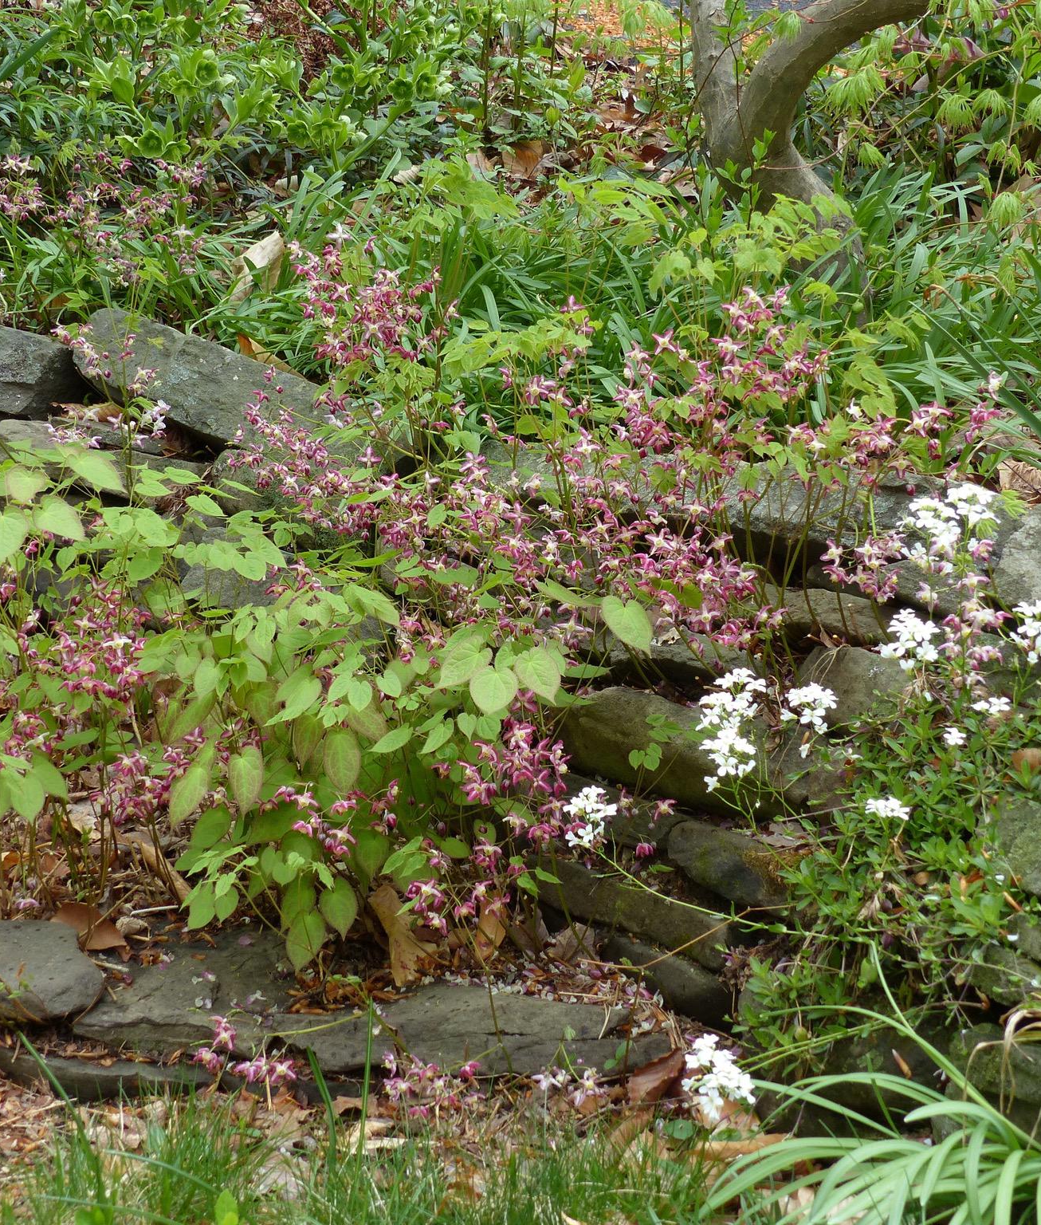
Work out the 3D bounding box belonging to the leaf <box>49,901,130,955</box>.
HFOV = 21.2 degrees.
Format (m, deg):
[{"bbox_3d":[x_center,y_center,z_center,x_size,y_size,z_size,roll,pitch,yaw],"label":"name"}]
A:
[{"bbox_3d":[-0.436,0.320,2.820,0.082,0.025,0.055,0,45,0],"label":"leaf"}]

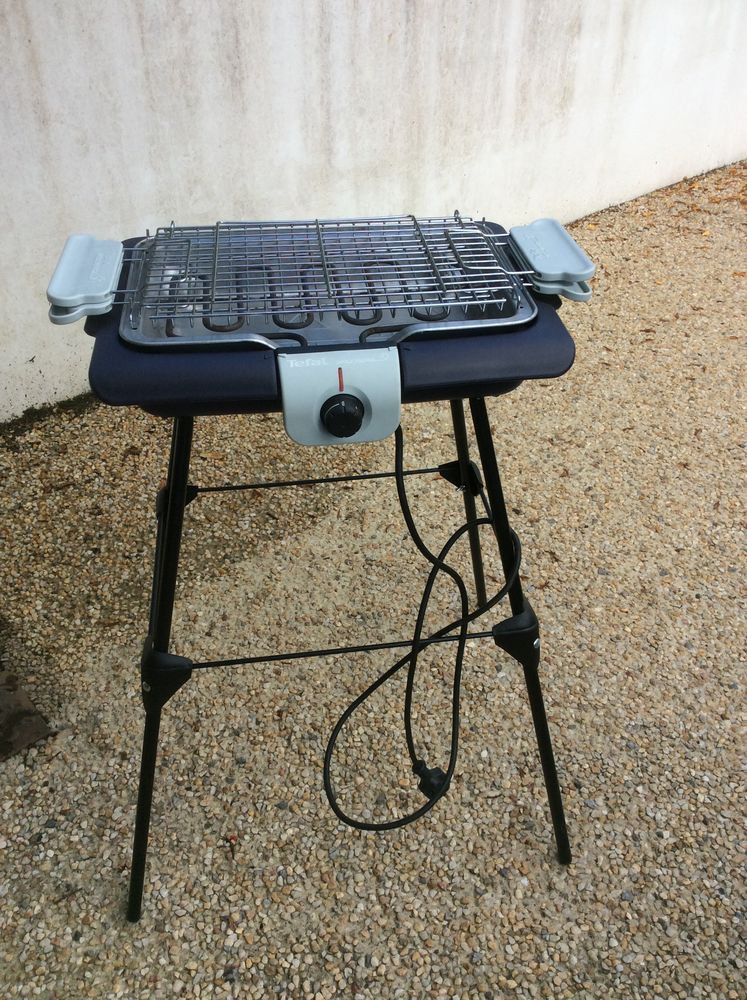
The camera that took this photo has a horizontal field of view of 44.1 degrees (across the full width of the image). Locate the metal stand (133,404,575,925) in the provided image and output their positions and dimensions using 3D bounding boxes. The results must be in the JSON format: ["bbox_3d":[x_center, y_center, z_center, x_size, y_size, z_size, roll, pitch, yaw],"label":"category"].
[{"bbox_3d":[-0.063,0.111,1.372,0.677,0.766,0.586,-4,39,-6],"label":"metal stand"}]

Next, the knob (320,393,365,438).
[{"bbox_3d":[-0.034,-0.090,0.975,0.044,0.044,0.021,-4,24,-6],"label":"knob"}]

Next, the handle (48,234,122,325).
[{"bbox_3d":[-0.320,-0.249,1.041,0.064,0.036,0.158,-4,39,-6],"label":"handle"}]

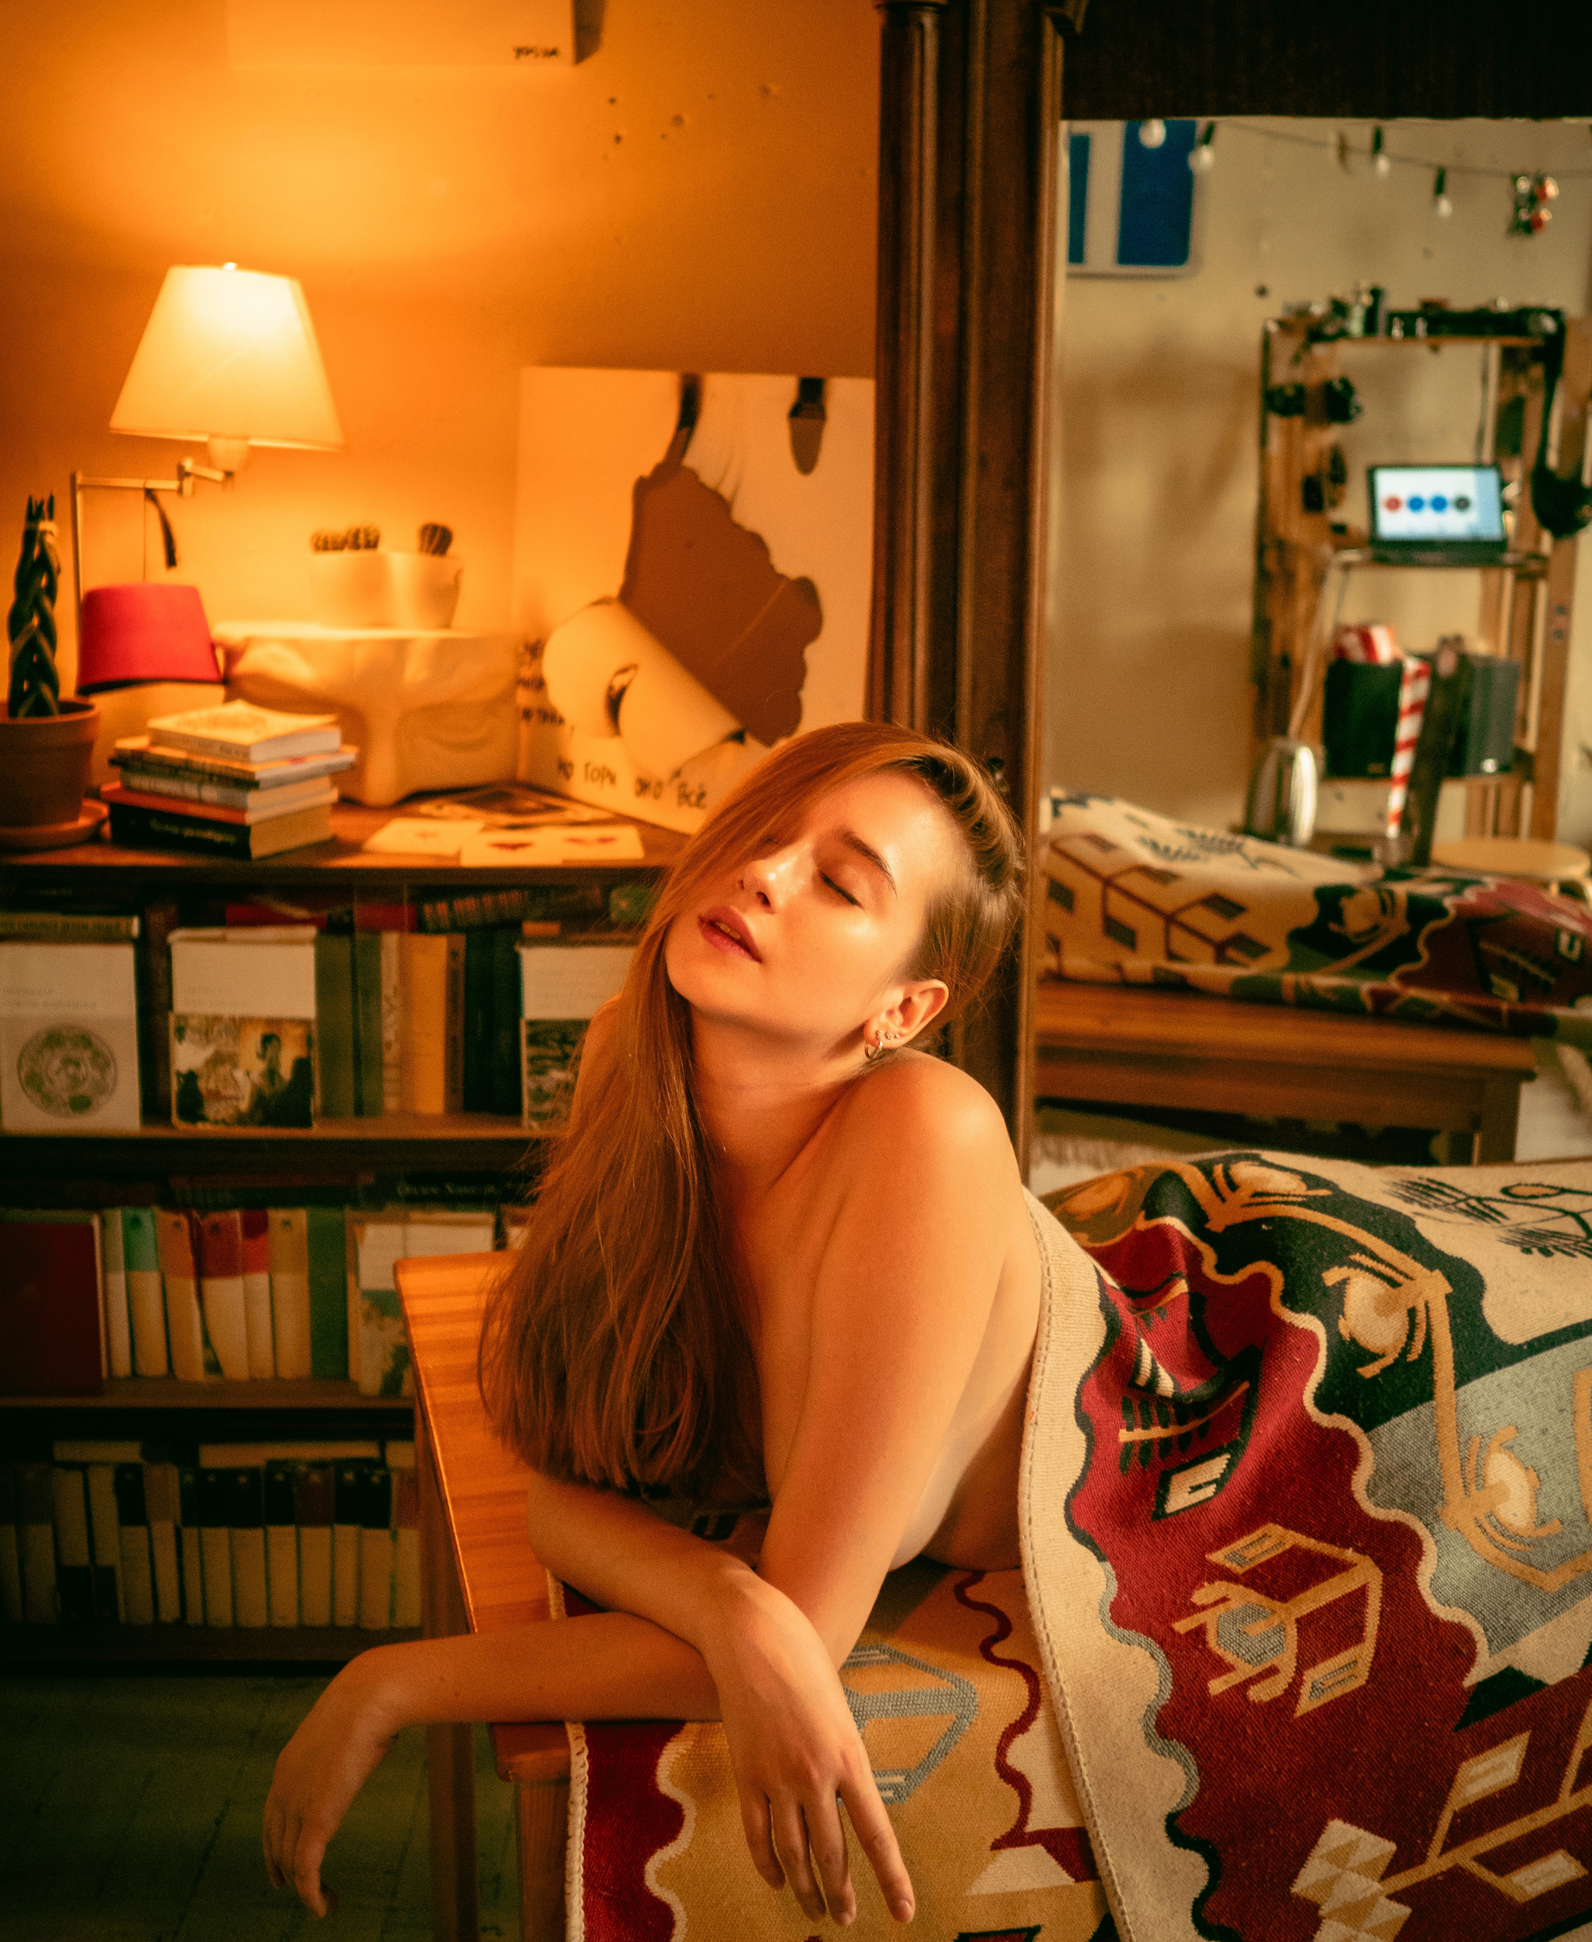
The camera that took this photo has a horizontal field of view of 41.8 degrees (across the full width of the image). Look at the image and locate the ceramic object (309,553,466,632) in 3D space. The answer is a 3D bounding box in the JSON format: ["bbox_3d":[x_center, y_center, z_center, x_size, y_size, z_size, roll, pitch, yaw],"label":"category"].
[{"bbox_3d":[-0.505,-0.465,2.561,0.180,0.090,0.105,-2,16,-10],"label":"ceramic object"}]

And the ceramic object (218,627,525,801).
[{"bbox_3d":[-0.527,-0.314,2.550,0.355,0.195,0.190,-3,16,-13],"label":"ceramic object"}]

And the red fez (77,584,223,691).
[{"bbox_3d":[-0.763,-0.396,2.460,0.172,0.118,0.174,-3,6,1],"label":"red fez"}]

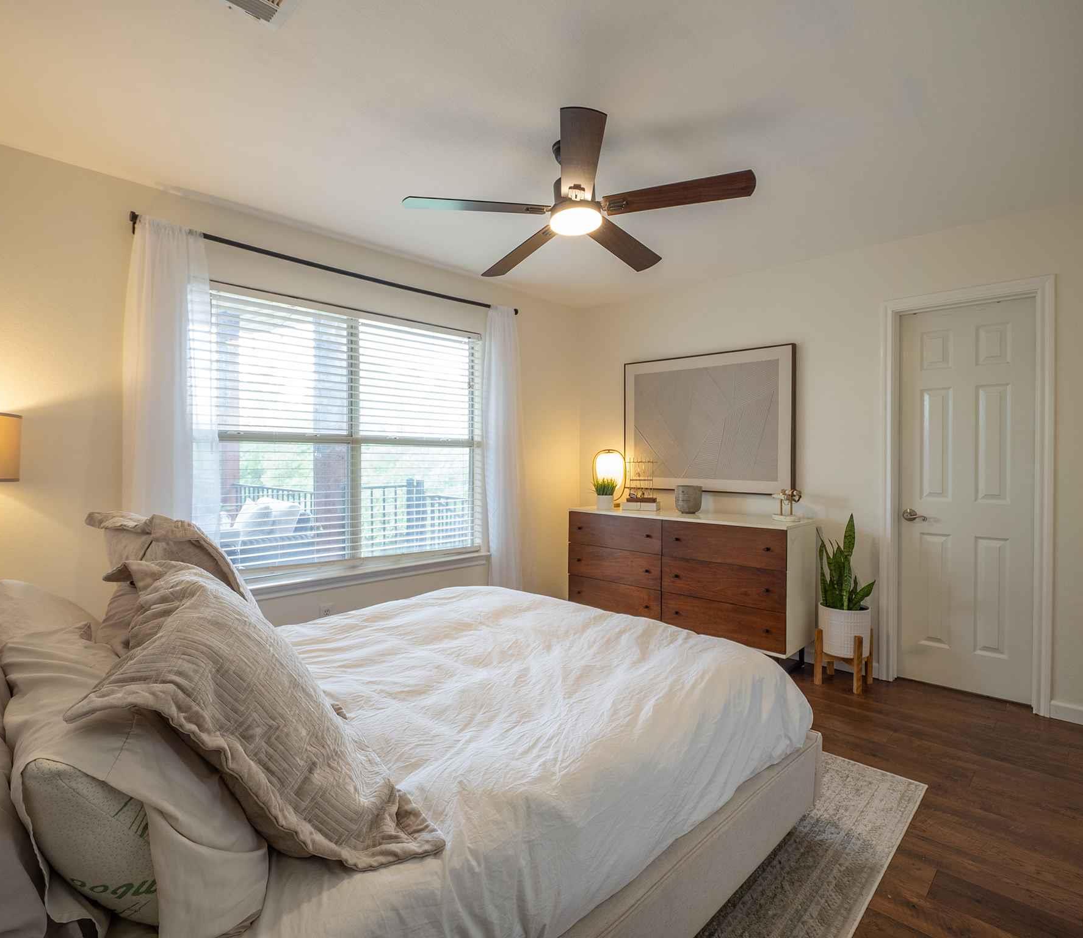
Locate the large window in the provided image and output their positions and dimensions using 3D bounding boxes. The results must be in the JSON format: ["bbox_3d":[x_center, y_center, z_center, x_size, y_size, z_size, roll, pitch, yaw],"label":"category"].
[{"bbox_3d":[-1.044,-0.162,3.334,0.065,1.460,1.750,1,1,44],"label":"large window"}]

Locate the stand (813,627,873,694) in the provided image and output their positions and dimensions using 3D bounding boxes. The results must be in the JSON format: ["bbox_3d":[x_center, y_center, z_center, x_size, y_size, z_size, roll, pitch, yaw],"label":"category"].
[{"bbox_3d":[1.664,1.030,3.177,0.245,0.305,0.245,1,1,44],"label":"stand"}]

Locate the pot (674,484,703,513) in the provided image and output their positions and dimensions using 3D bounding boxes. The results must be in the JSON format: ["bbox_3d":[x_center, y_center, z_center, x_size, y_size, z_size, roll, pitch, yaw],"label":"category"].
[{"bbox_3d":[0.988,0.213,3.884,0.177,0.175,0.177,0,1,0],"label":"pot"}]

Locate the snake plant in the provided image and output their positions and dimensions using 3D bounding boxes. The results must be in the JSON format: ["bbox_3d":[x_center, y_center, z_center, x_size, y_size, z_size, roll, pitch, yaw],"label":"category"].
[{"bbox_3d":[1.662,0.518,3.168,0.270,0.540,0.250,1,1,44],"label":"snake plant"}]

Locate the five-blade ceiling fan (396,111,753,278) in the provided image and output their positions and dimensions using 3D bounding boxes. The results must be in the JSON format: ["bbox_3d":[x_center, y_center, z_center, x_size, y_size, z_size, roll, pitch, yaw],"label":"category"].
[{"bbox_3d":[0.135,-1.093,2.241,1.270,0.315,1.270,1,1,44],"label":"five-blade ceiling fan"}]

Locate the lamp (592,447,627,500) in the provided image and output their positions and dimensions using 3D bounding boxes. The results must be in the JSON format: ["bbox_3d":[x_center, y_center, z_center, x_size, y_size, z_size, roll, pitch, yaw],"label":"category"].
[{"bbox_3d":[0.511,0.075,4.354,0.265,0.425,0.195,0,1,25],"label":"lamp"}]

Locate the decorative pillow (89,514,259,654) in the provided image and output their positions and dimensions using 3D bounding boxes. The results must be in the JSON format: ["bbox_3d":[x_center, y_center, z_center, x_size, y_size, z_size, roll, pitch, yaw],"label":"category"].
[{"bbox_3d":[-0.948,0.362,1.544,0.700,0.570,0.190,1,34,44],"label":"decorative pillow"}]

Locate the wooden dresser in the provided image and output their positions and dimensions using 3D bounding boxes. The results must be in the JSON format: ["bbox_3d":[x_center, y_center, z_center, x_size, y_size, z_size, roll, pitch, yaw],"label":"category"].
[{"bbox_3d":[0.922,0.741,3.843,1.570,0.865,0.450,1,1,44],"label":"wooden dresser"}]

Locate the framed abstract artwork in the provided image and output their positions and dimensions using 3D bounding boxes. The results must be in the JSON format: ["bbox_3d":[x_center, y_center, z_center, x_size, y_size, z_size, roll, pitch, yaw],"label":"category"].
[{"bbox_3d":[1.098,-0.314,3.985,1.255,0.940,0.045,1,1,44],"label":"framed abstract artwork"}]

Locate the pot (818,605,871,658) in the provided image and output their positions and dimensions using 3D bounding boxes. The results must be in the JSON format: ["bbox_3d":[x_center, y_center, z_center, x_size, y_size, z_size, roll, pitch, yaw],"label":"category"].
[{"bbox_3d":[1.663,0.888,3.174,0.255,0.255,0.255,0,1,0],"label":"pot"}]

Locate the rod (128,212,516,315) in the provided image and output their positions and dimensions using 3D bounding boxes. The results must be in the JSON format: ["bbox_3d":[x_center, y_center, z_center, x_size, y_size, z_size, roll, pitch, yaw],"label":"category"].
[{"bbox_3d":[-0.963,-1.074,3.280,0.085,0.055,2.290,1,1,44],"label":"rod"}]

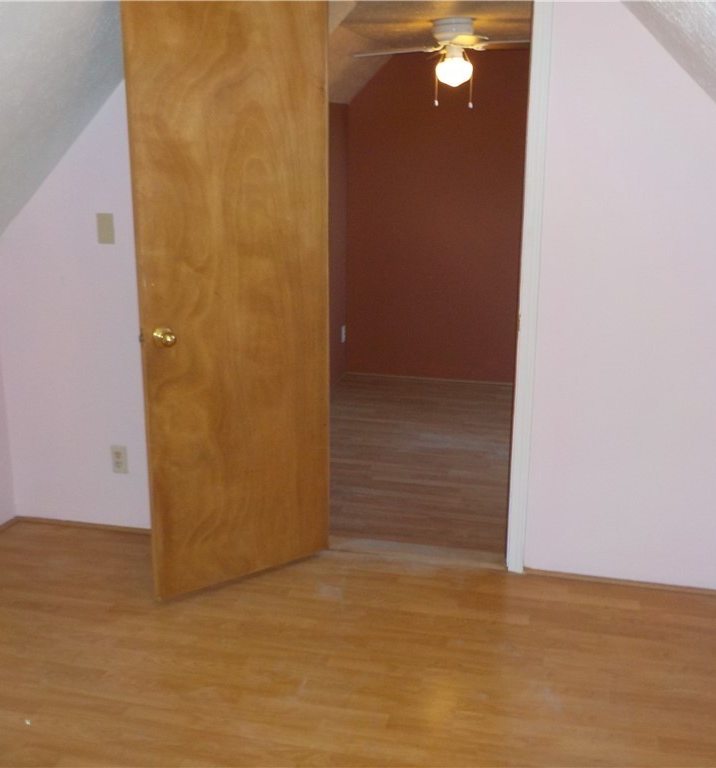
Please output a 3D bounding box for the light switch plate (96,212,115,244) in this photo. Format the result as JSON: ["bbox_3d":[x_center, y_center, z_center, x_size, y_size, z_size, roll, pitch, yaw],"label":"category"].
[{"bbox_3d":[-0.949,-0.585,3.347,0.070,0.115,0.008,4,15,13],"label":"light switch plate"}]

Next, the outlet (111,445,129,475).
[{"bbox_3d":[-0.960,0.307,3.576,0.070,0.115,0.010,4,15,13],"label":"outlet"}]

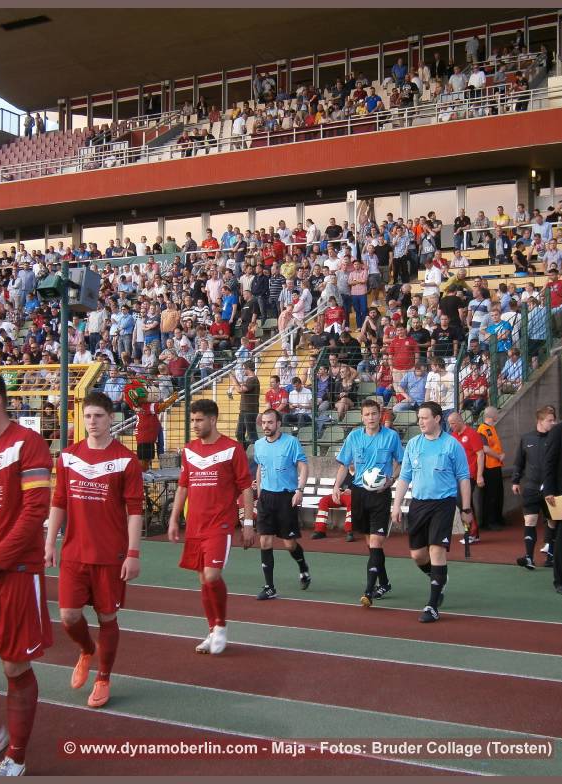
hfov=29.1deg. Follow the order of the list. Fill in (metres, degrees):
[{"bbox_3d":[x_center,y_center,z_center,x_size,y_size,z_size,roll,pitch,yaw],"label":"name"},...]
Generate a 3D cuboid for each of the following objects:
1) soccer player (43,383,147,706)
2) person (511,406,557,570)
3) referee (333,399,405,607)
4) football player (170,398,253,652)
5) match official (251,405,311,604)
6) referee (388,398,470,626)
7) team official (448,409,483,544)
[{"bbox_3d":[-1.084,0.898,6.386,0.540,1.790,0.520,0,-2,14],"label":"soccer player"},{"bbox_3d":[2.935,1.083,12.408,0.570,1.834,0.480,0,-2,9],"label":"person"},{"bbox_3d":[0.831,0.997,9.953,0.600,1.857,0.550,0,-1,16],"label":"referee"},{"bbox_3d":[-0.497,0.942,7.729,0.580,1.791,0.420,-1,-2,26],"label":"football player"},{"bbox_3d":[0.006,1.049,10.330,0.490,1.765,0.550,-1,-1,31],"label":"match official"},{"bbox_3d":[1.309,1.001,9.431,0.620,1.828,0.580,0,-1,25],"label":"referee"},{"bbox_3d":[2.544,1.155,14.871,0.420,1.747,0.480,1,-2,-41],"label":"team official"}]

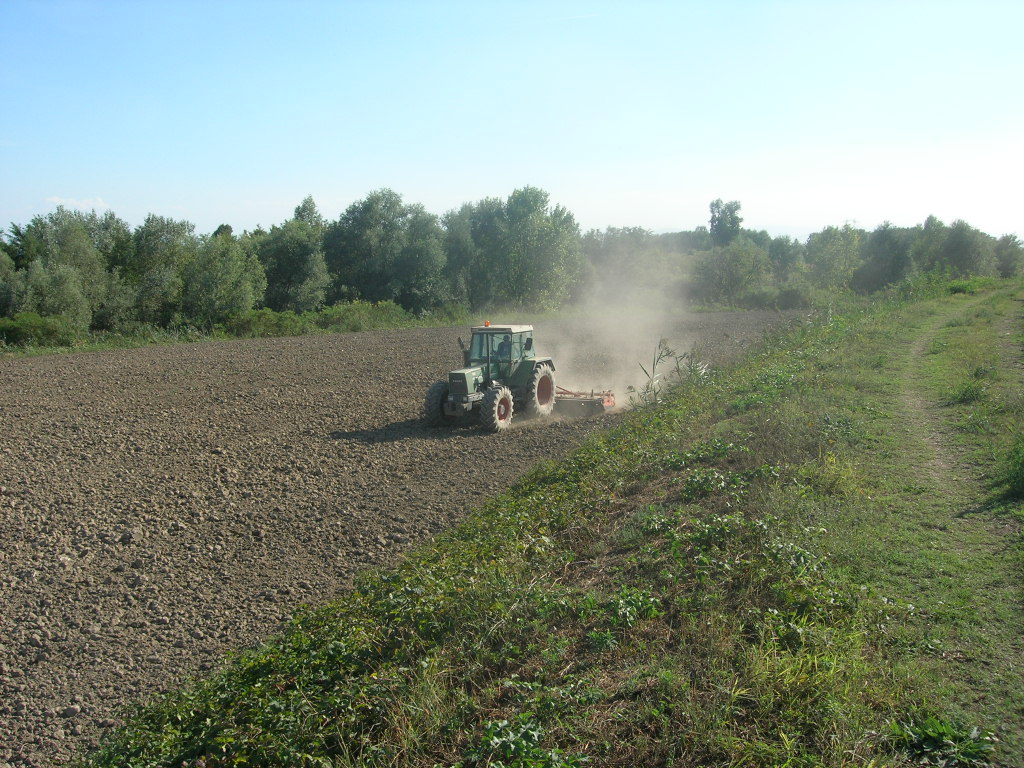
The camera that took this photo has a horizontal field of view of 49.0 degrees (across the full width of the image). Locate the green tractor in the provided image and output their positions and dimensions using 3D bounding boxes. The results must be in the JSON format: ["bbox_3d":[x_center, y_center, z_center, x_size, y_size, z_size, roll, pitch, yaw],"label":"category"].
[{"bbox_3d":[-0.652,-0.325,34.893,2.424,3.070,4.757,3,8,26],"label":"green tractor"}]

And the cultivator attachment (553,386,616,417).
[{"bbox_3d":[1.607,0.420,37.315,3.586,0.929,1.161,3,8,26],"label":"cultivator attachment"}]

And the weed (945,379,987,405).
[{"bbox_3d":[4.881,0.091,12.100,0.400,0.230,0.380,0,7,0],"label":"weed"}]

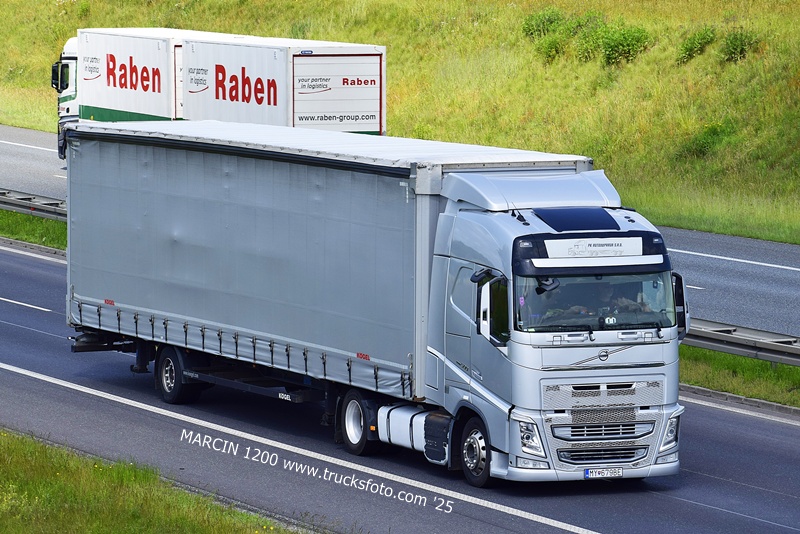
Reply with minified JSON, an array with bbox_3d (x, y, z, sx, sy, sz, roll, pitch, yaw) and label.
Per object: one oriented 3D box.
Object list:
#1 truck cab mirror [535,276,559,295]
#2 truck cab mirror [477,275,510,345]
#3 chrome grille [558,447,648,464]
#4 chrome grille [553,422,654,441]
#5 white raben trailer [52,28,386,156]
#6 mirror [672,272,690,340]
[{"bbox_3d":[1.856,0.237,46.897,0.250,0.200,0.220,-3,5,-25],"label":"truck cab mirror"},{"bbox_3d":[1.170,0.562,47.099,0.360,0.860,0.190,-3,5,-25],"label":"truck cab mirror"},{"bbox_3d":[2.583,2.405,47.401,1.240,0.195,0.140,-3,5,-25],"label":"chrome grille"},{"bbox_3d":[2.582,2.091,47.377,1.390,0.220,0.140,-3,5,-25],"label":"chrome grille"},{"bbox_3d":[-5.140,-4.150,99.900,2.600,3.970,18.300,-2,5,-23],"label":"white raben trailer"},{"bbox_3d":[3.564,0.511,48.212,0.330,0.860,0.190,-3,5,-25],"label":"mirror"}]

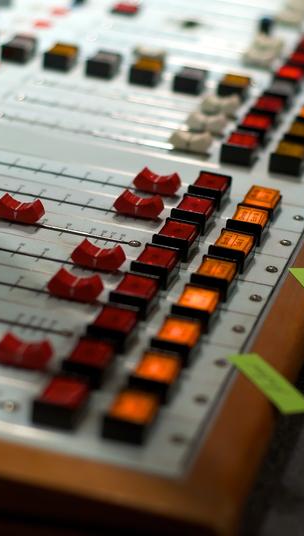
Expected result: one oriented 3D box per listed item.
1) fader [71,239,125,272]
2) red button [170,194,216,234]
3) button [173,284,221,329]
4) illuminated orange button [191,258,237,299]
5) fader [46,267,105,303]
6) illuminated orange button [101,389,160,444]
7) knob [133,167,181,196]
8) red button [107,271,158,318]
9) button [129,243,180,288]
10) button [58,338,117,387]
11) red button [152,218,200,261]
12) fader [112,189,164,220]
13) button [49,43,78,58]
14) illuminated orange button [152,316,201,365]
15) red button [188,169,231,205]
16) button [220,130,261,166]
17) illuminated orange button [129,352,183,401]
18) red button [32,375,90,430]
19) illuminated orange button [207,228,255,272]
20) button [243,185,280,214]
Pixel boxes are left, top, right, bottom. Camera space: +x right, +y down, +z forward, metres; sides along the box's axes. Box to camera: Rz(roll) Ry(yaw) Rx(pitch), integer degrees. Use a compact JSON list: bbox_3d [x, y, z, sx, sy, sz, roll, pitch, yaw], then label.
[{"bbox_3d":[-0.025,-0.006,0.782,0.024,0.010,0.010,11,25,12],"label":"fader"},{"bbox_3d":[0.021,-0.026,0.831,0.016,0.010,0.023,11,25,12],"label":"red button"},{"bbox_3d":[0.020,0.018,0.730,0.016,0.009,0.021,11,25,12],"label":"button"},{"bbox_3d":[0.029,0.005,0.763,0.016,0.010,0.023,11,25,12],"label":"illuminated orange button"},{"bbox_3d":[-0.034,0.007,0.751,0.024,0.010,0.010,11,25,12],"label":"fader"},{"bbox_3d":[-0.007,0.057,0.637,0.017,0.009,0.021,11,25,12],"label":"illuminated orange button"},{"bbox_3d":[0.003,-0.045,0.862,0.023,0.008,0.012,11,25,12],"label":"knob"},{"bbox_3d":[-0.008,0.013,0.749,0.018,0.011,0.024,11,25,12],"label":"red button"},{"bbox_3d":[0.003,-0.001,0.768,0.017,0.009,0.021,11,25,12],"label":"button"},{"bbox_3d":[-0.026,0.039,0.686,0.018,0.011,0.024,11,25,12],"label":"button"},{"bbox_3d":[0.012,-0.013,0.800,0.016,0.010,0.023,11,25,12],"label":"red button"},{"bbox_3d":[-0.007,-0.033,0.846,0.024,0.010,0.010,11,25,12],"label":"fader"},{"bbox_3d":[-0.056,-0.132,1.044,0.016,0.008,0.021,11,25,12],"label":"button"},{"bbox_3d":[0.011,0.031,0.699,0.016,0.009,0.021,11,25,12],"label":"illuminated orange button"},{"bbox_3d":[0.030,-0.040,0.862,0.016,0.010,0.023,11,25,12],"label":"red button"},{"bbox_3d":[0.049,-0.066,0.924,0.016,0.010,0.023,11,25,12],"label":"button"},{"bbox_3d":[0.001,0.044,0.670,0.016,0.010,0.023,11,25,12],"label":"illuminated orange button"},{"bbox_3d":[-0.035,0.052,0.644,0.016,0.010,0.023,11,25,12],"label":"red button"},{"bbox_3d":[0.038,-0.008,0.794,0.016,0.010,0.023,11,25,12],"label":"illuminated orange button"},{"bbox_3d":[0.059,-0.035,0.869,0.017,0.010,0.021,11,25,12],"label":"button"}]

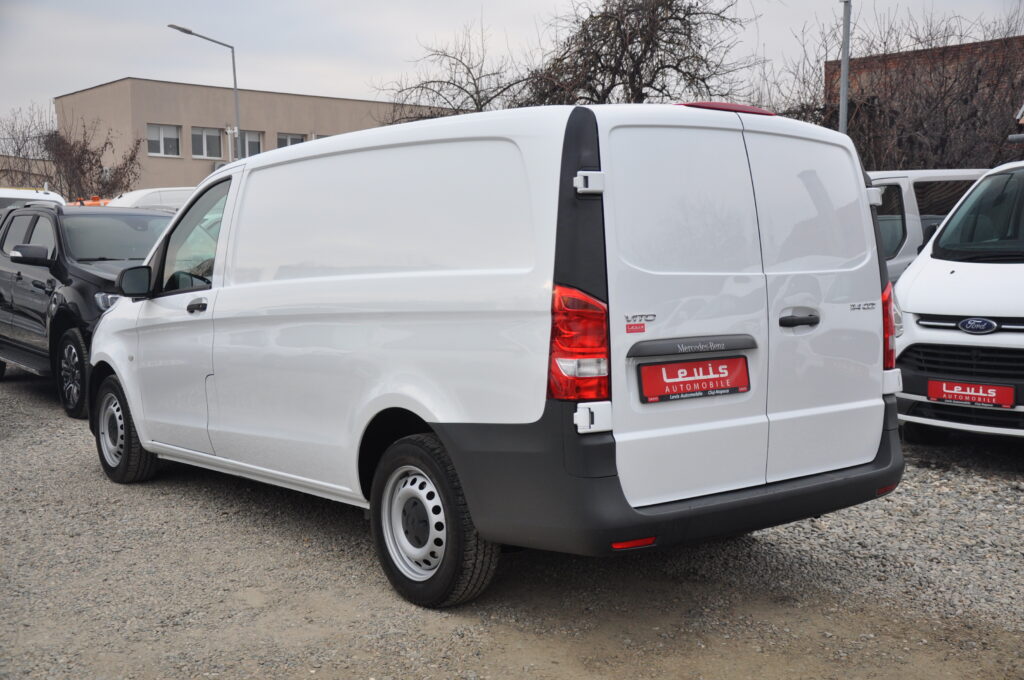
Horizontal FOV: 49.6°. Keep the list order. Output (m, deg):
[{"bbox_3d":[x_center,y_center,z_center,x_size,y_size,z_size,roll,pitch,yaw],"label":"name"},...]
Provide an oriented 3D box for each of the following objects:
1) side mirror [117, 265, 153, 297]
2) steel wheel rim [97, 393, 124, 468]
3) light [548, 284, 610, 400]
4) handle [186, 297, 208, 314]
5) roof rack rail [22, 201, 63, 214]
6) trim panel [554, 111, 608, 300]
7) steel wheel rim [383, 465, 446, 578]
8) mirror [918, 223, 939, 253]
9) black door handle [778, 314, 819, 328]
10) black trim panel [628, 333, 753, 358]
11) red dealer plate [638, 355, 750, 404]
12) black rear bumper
[{"bbox_3d":[-2.023,-0.312,5.933,0.180,0.178,0.125,-3,3,-38],"label":"side mirror"},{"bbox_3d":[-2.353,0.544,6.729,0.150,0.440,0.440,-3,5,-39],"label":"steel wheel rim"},{"bbox_3d":[0.212,0.011,3.511,0.190,0.375,0.135,-3,5,-39],"label":"light"},{"bbox_3d":[-1.571,-0.176,5.534,0.055,0.060,0.235,-3,5,-39],"label":"handle"},{"bbox_3d":[-4.604,-1.313,10.900,0.060,0.100,1.420,-3,5,-35],"label":"roof rack rail"},{"bbox_3d":[0.215,-0.416,3.482,0.180,0.595,0.100,-3,0,-31],"label":"trim panel"},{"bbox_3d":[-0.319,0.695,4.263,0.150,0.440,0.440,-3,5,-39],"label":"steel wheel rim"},{"bbox_3d":[3.211,-0.763,8.500,0.130,0.270,0.220,-4,5,-43],"label":"mirror"},{"bbox_3d":[1.034,-0.068,3.988,0.220,0.048,0.050,-3,1,-38],"label":"black door handle"},{"bbox_3d":[0.605,0.016,3.648,0.620,0.065,0.055,-3,1,-38],"label":"black trim panel"},{"bbox_3d":[0.614,0.127,3.673,0.527,0.124,0.020,-3,-2,-38],"label":"red dealer plate"},{"bbox_3d":[0.721,0.386,4.170,1.900,0.497,0.785,-3,3,-38],"label":"black rear bumper"}]

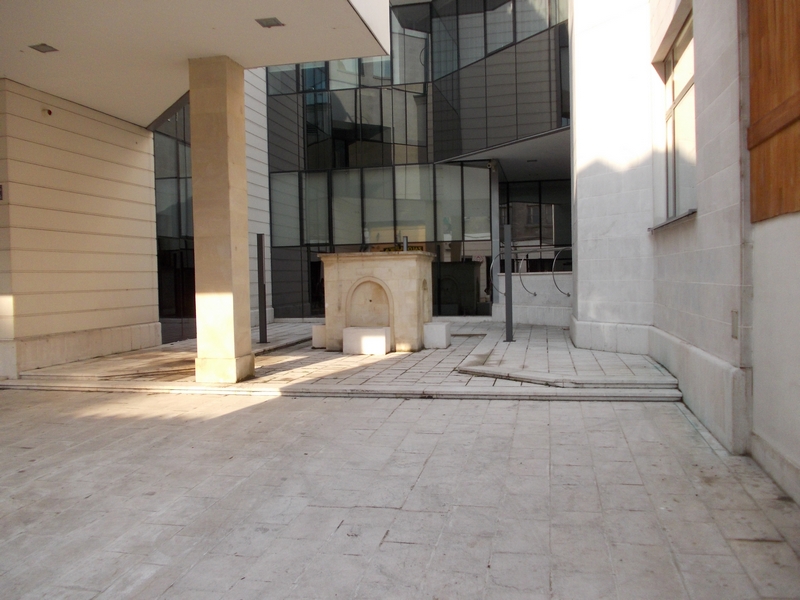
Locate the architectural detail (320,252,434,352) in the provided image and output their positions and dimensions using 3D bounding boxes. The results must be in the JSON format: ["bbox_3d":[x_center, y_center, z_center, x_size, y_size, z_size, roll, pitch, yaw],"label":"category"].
[{"bbox_3d":[-0.336,0.021,11.597,1.740,1.645,1.640,-1,2,13],"label":"architectural detail"}]

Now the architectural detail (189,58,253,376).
[{"bbox_3d":[-2.255,-0.963,8.172,0.540,3.970,0.530,-1,2,13],"label":"architectural detail"}]

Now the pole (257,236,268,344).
[{"bbox_3d":[-2.556,-0.204,12.011,0.105,2.003,0.100,-1,2,13],"label":"pole"}]

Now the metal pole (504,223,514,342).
[{"bbox_3d":[1.880,-0.284,11.180,0.105,2.010,0.100,-1,2,13],"label":"metal pole"}]

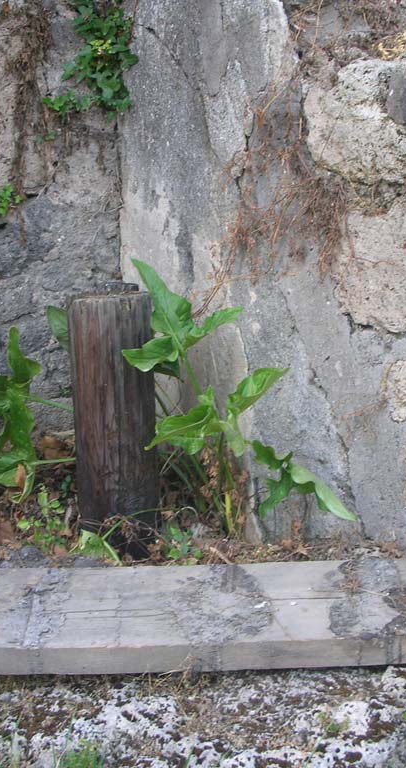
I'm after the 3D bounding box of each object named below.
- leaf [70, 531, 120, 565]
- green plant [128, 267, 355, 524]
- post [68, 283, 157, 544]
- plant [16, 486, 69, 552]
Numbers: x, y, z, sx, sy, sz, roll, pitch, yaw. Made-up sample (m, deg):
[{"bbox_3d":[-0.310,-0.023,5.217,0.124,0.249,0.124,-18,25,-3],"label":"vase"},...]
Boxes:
[{"bbox_3d":[-0.169,0.255,1.630,0.076,0.040,0.050,0,20,0],"label":"leaf"},{"bbox_3d":[0.056,0.015,1.635,0.350,0.380,0.230,0,20,0],"label":"green plant"},{"bbox_3d":[-0.140,0.052,1.650,0.130,0.410,0.130,0,20,0],"label":"post"},{"bbox_3d":[-0.262,0.220,1.690,0.088,0.075,0.085,0,20,0],"label":"plant"}]

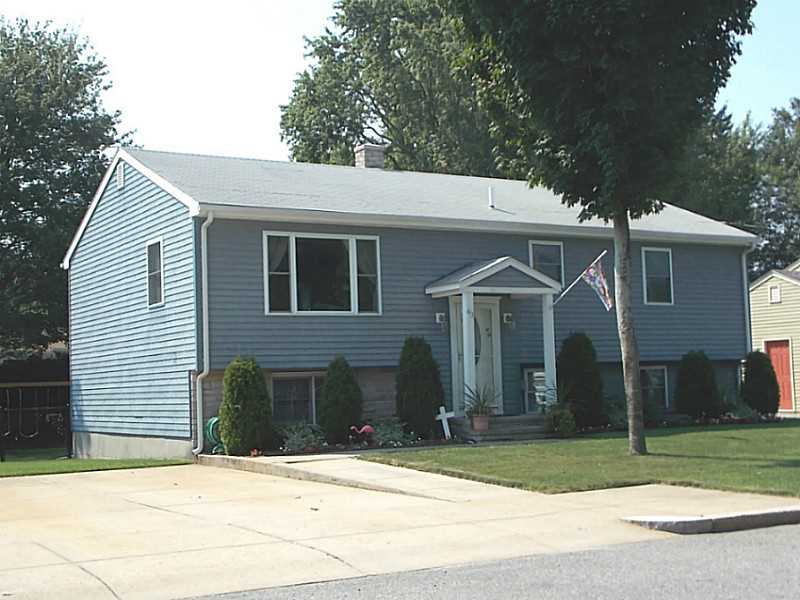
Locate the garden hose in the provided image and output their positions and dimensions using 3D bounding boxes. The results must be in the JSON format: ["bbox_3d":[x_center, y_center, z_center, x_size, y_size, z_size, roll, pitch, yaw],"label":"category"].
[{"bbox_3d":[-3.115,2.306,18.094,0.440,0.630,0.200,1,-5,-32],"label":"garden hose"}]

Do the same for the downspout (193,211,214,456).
[{"bbox_3d":[-3.413,0.569,18.289,0.240,4.180,0.630,1,-5,-32],"label":"downspout"}]

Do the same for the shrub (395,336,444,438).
[{"bbox_3d":[0.365,1.618,19.933,0.920,1.880,0.900,-2,-4,0],"label":"shrub"}]

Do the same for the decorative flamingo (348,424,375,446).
[{"bbox_3d":[-0.662,2.368,18.513,0.440,0.400,0.150,0,-5,-21],"label":"decorative flamingo"}]

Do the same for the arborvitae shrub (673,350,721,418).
[{"bbox_3d":[6.571,1.900,23.560,0.997,1.561,0.997,1,-5,-32],"label":"arborvitae shrub"}]

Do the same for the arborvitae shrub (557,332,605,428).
[{"bbox_3d":[3.700,1.661,21.706,0.940,1.978,0.940,-2,-5,0],"label":"arborvitae shrub"}]

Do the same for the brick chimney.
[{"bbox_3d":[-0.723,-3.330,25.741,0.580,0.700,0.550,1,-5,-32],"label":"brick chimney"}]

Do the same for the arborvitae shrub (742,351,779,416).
[{"bbox_3d":[8.343,1.957,24.677,0.952,1.545,0.952,1,-5,-32],"label":"arborvitae shrub"}]

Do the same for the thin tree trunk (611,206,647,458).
[{"bbox_3d":[3.537,0.483,16.312,0.330,3.680,0.310,1,-5,-32],"label":"thin tree trunk"}]

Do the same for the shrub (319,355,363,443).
[{"bbox_3d":[-1.046,1.783,18.805,0.770,1.637,0.770,-2,-5,0],"label":"shrub"}]

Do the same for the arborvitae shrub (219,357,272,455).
[{"bbox_3d":[-2.611,1.783,18.085,0.910,1.650,0.900,-2,-4,0],"label":"arborvitae shrub"}]

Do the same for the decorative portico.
[{"bbox_3d":[1.871,0.747,20.824,2.400,3.030,1.200,1,-5,-32],"label":"decorative portico"}]

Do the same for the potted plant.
[{"bbox_3d":[1.498,1.988,19.535,0.600,0.870,0.570,-2,-4,0],"label":"potted plant"}]

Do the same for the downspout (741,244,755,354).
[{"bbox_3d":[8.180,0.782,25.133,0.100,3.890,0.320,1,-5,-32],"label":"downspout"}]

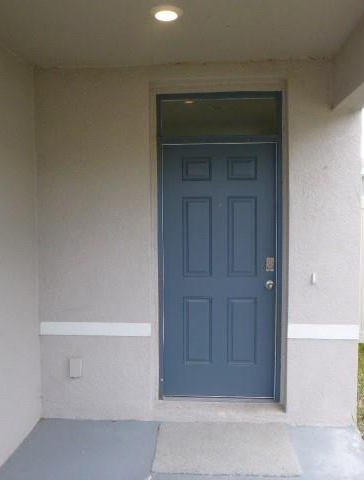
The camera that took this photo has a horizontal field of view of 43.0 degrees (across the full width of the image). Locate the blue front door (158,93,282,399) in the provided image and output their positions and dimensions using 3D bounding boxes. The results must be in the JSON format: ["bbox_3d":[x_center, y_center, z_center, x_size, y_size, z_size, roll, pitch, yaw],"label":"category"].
[{"bbox_3d":[0.298,0.076,3.687,0.970,2.430,0.100,0,3,4],"label":"blue front door"}]

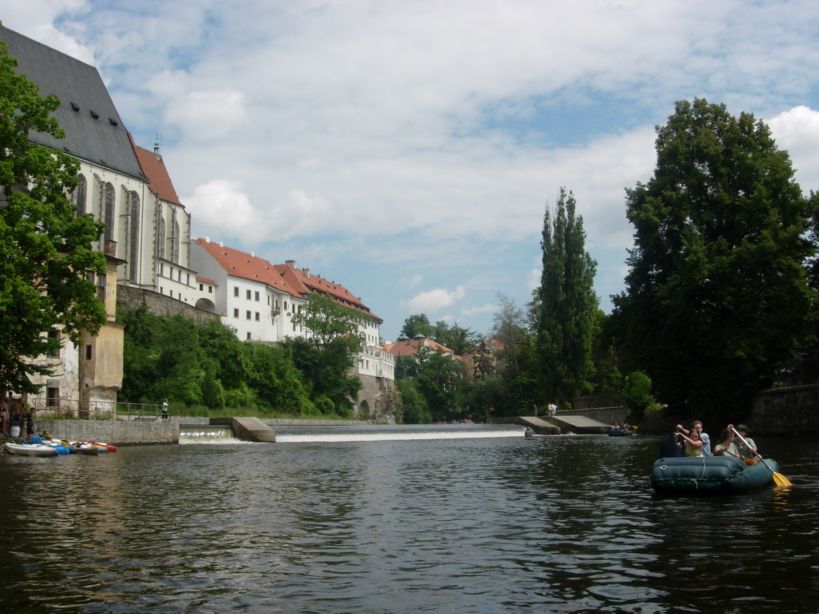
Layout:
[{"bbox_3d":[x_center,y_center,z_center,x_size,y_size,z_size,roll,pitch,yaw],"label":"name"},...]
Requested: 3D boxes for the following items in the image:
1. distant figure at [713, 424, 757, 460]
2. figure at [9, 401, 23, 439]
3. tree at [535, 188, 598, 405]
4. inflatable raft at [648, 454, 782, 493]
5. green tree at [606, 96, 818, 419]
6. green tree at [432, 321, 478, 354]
[{"bbox_3d":[5.984,2.542,16.500,0.700,0.850,0.750,-2,-8,10],"label":"distant figure"},{"bbox_3d":[-17.533,5.006,40.000,0.600,1.740,0.450,4,-9,-30],"label":"figure"},{"bbox_3d":[20.741,-1.247,118.000,7.800,28.600,7.500,0,-7,0],"label":"tree"},{"bbox_3d":[5.704,3.112,16.700,1.850,0.620,3.800,-4,-8,29],"label":"inflatable raft"},{"bbox_3d":[28.502,-4.439,84.000,18.500,30.000,17.500,0,-7,0],"label":"green tree"},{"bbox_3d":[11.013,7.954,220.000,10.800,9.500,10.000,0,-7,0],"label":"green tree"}]

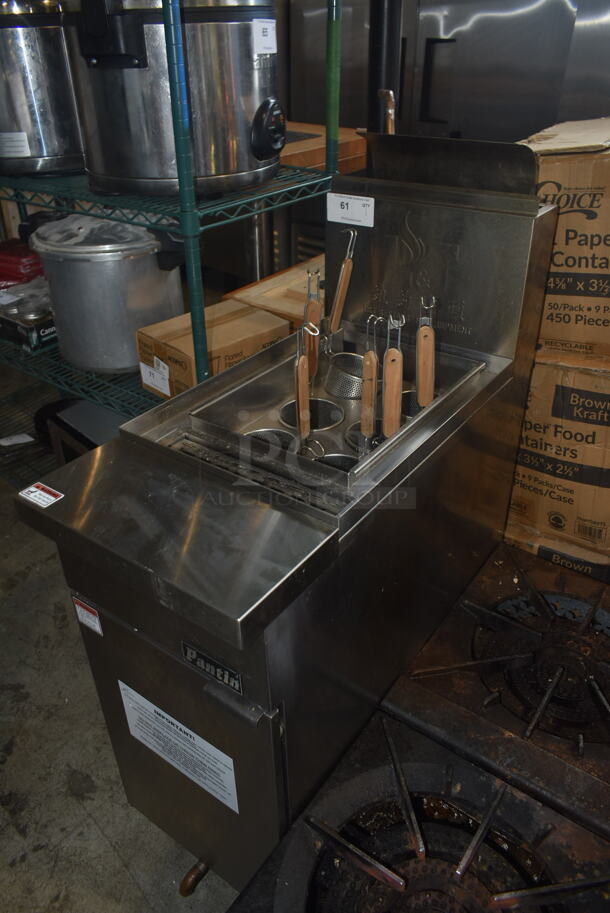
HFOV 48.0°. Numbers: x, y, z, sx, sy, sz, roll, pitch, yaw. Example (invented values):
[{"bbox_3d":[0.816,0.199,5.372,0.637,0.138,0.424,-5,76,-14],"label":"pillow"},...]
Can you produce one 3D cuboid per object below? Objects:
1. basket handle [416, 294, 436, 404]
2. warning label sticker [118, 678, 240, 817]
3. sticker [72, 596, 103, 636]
[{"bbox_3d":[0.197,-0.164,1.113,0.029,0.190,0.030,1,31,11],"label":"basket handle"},{"bbox_3d":[-0.200,0.454,1.074,0.242,0.136,0.005,20,38,31],"label":"warning label sticker"},{"bbox_3d":[-0.336,0.249,1.060,0.057,0.052,0.005,20,38,31],"label":"sticker"}]

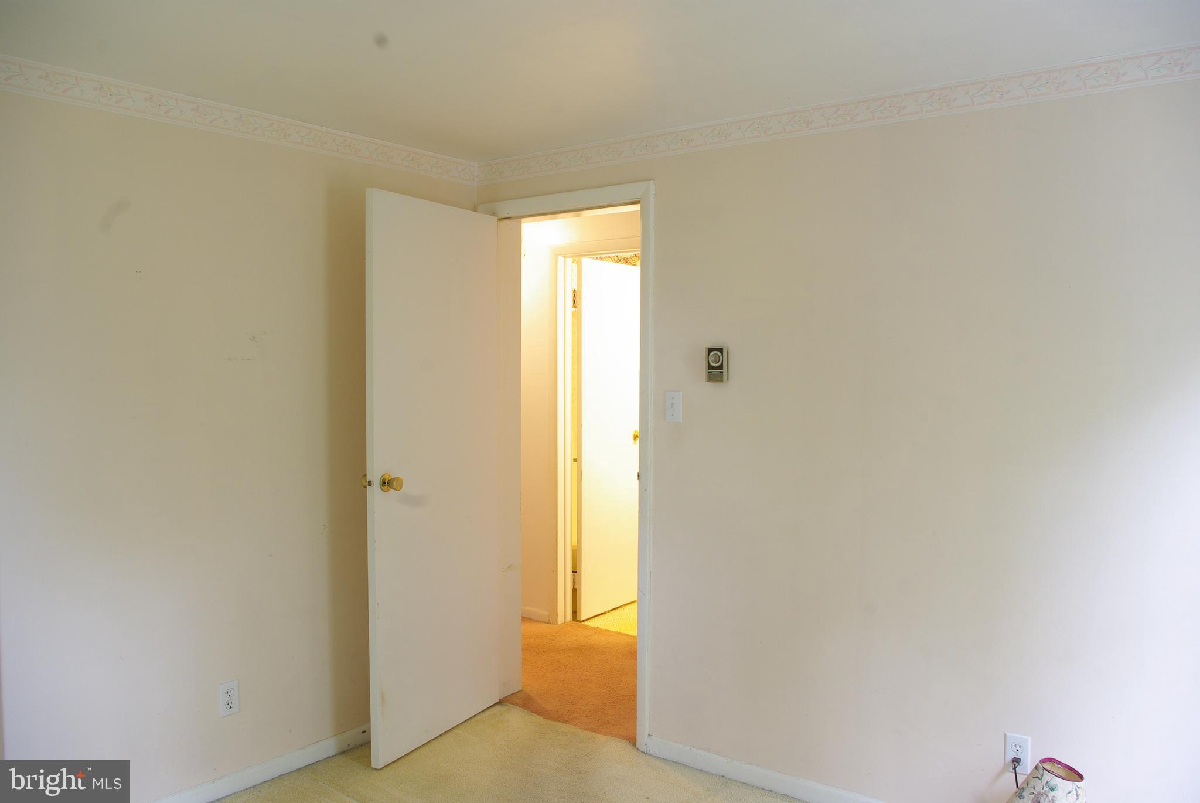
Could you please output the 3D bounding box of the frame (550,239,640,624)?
[{"bbox_3d":[0.055,0.201,4.789,0.750,2.090,0.130,2,3,37],"label":"frame"}]

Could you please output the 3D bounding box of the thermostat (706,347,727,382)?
[{"bbox_3d":[0.398,-0.125,3.073,0.073,0.119,0.033,2,3,37],"label":"thermostat"}]

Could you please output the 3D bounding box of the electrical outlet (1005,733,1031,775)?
[{"bbox_3d":[1.205,1.020,2.601,0.071,0.114,0.009,2,3,37],"label":"electrical outlet"}]

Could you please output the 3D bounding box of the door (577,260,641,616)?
[{"bbox_3d":[0.074,0.209,5.245,0.036,2.020,0.610,2,3,39],"label":"door"}]

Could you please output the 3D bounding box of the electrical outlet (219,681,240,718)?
[{"bbox_3d":[-1.235,0.991,3.002,0.009,0.114,0.071,2,3,37],"label":"electrical outlet"}]

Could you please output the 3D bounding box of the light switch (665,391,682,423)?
[{"bbox_3d":[0.261,0.019,3.196,0.070,0.114,0.014,2,3,37],"label":"light switch"}]

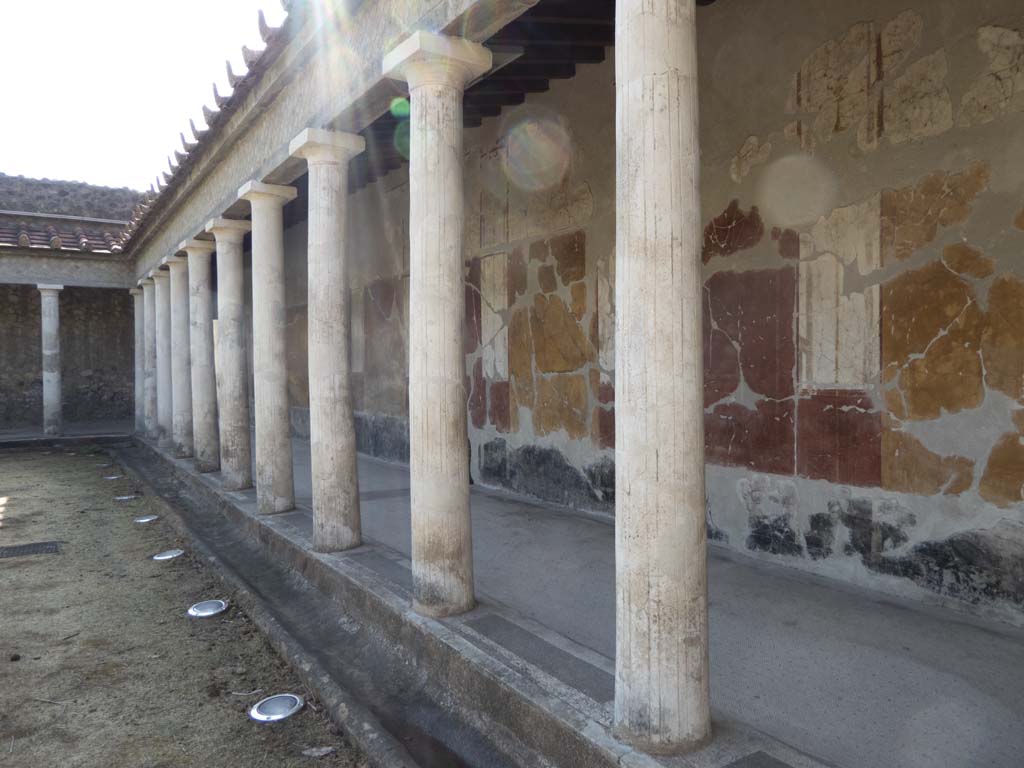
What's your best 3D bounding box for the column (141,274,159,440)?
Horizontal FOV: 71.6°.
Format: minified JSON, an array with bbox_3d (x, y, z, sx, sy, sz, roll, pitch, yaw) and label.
[{"bbox_3d":[-6.771,-0.434,13.428,0.420,2.961,0.420,-2,2,-34],"label":"column"}]

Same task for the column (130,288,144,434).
[{"bbox_3d":[-7.683,-0.458,14.799,0.420,2.961,0.420,-2,2,-34],"label":"column"}]

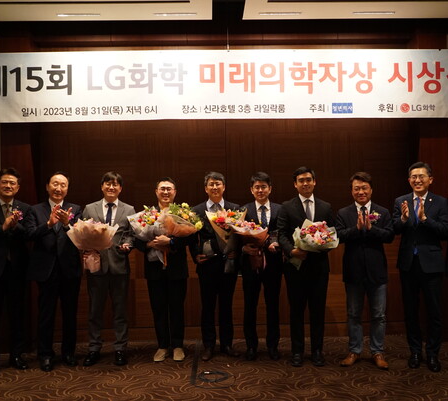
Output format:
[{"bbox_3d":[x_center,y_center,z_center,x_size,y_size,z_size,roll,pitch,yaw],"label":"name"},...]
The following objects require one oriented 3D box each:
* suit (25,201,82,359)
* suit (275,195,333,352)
[{"bbox_3d":[-1.537,0.704,4.359,0.521,1.431,0.420,0,-2,-23],"label":"suit"},{"bbox_3d":[0.726,0.634,4.306,0.530,1.395,0.350,-1,-1,4],"label":"suit"}]

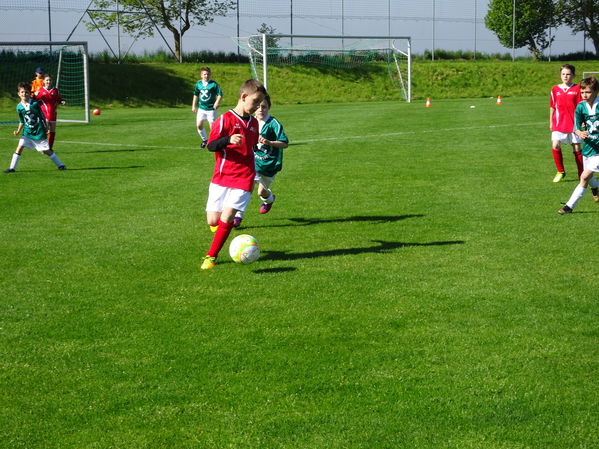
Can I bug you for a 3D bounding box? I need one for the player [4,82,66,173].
[{"bbox_3d":[-3.626,-1.339,17.823,0.780,1.216,0.450,1,7,13],"label":"player"}]

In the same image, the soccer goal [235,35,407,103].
[{"bbox_3d":[1.056,-5.687,47.948,7.440,2.500,1.500,-7,9,-42],"label":"soccer goal"}]

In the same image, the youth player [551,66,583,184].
[{"bbox_3d":[3.284,-1.247,15.891,0.440,1.415,0.360,0,7,7],"label":"youth player"}]

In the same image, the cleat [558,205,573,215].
[{"bbox_3d":[2.556,-0.157,12.464,0.085,0.090,0.205,5,9,38],"label":"cleat"}]

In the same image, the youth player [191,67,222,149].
[{"bbox_3d":[-1.642,-2.071,22.886,0.500,1.420,0.420,1,7,11],"label":"youth player"}]

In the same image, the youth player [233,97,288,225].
[{"bbox_3d":[-0.353,-0.591,11.736,0.450,1.164,0.500,2,7,20],"label":"youth player"}]

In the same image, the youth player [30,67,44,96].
[{"bbox_3d":[-6.119,-2.962,30.360,0.460,1.436,0.360,-3,7,-17],"label":"youth player"}]

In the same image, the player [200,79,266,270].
[{"bbox_3d":[-0.471,-0.371,9.248,0.410,1.331,0.480,-5,9,-35],"label":"player"}]

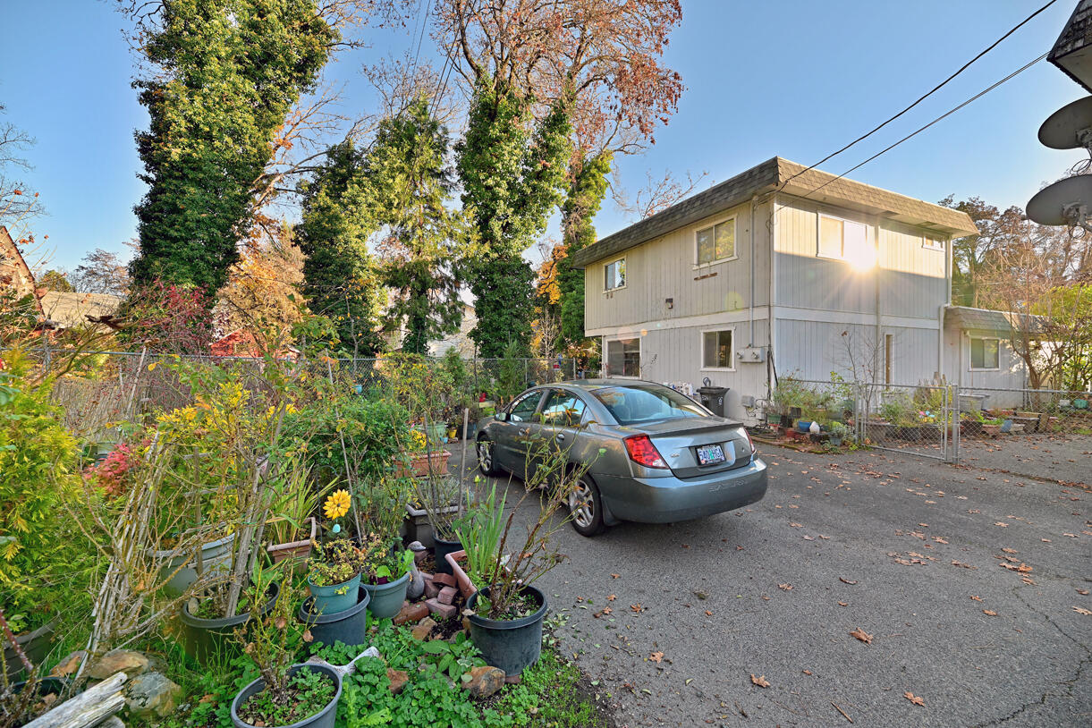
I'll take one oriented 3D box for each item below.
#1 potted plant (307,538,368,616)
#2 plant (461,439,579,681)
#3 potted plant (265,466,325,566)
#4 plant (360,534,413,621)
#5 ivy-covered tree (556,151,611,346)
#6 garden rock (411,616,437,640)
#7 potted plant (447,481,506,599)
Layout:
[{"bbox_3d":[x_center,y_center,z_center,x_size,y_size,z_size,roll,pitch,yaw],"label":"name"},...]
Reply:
[{"bbox_3d":[-1.250,1.250,2.520,0.320,0.410,0.320,0,0,-26],"label":"potted plant"},{"bbox_3d":[-0.130,0.977,2.200,0.580,1.080,0.500,0,0,0],"label":"plant"},{"bbox_3d":[-2.090,1.240,3.540,0.410,0.760,0.460,0,0,-25],"label":"potted plant"},{"bbox_3d":[-0.967,1.249,2.580,0.320,0.470,0.320,0,0,0],"label":"plant"},{"bbox_3d":[1.860,-4.478,21.000,2.600,12.100,2.600,0,0,0],"label":"ivy-covered tree"},{"bbox_3d":[-0.733,1.591,2.560,0.140,0.085,0.115,0,0,-27],"label":"garden rock"},{"bbox_3d":[-0.450,1.108,2.750,0.290,0.760,0.560,0,0,-30],"label":"potted plant"}]

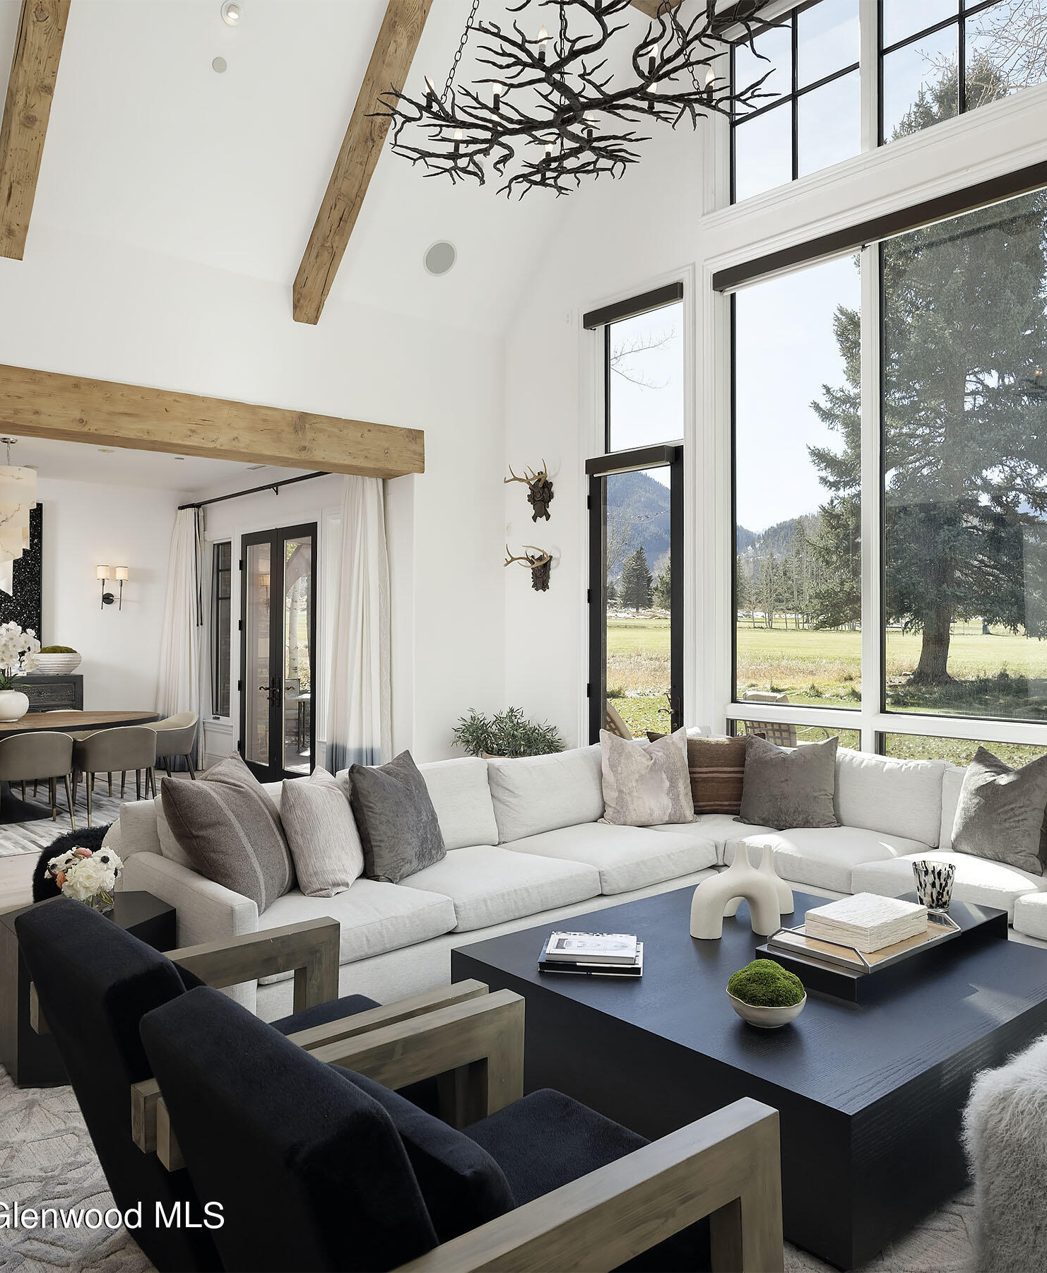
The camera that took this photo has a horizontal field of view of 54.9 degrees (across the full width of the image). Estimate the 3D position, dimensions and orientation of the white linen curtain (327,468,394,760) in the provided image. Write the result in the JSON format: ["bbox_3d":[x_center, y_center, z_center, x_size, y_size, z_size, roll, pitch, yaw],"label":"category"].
[{"bbox_3d":[-1.340,0.033,8.099,0.170,2.720,0.800,0,0,-41],"label":"white linen curtain"}]

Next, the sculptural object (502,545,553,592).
[{"bbox_3d":[0.054,-0.506,7.679,0.230,0.330,0.360,0,1,-41],"label":"sculptural object"}]

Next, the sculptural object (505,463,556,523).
[{"bbox_3d":[0.062,-1.102,7.735,0.240,0.440,0.370,0,0,-41],"label":"sculptural object"}]

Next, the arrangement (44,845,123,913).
[{"bbox_3d":[-1.523,0.839,3.510,0.250,0.240,0.250,0,0,-41],"label":"arrangement"}]

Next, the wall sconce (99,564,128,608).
[{"bbox_3d":[-4.119,-0.500,10.191,0.270,0.450,0.140,0,0,-41],"label":"wall sconce"}]

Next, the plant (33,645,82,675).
[{"bbox_3d":[-4.548,0.236,9.816,0.440,0.280,0.440,0,0,-41],"label":"plant"}]

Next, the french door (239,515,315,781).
[{"bbox_3d":[-2.266,0.206,9.350,0.080,2.400,1.460,0,0,-41],"label":"french door"}]

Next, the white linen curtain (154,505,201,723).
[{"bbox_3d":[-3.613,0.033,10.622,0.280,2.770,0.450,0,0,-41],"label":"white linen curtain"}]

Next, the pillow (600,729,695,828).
[{"bbox_3d":[0.673,0.765,5.450,0.500,0.510,0.170,0,-12,4],"label":"pillow"}]

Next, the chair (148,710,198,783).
[{"bbox_3d":[-3.138,1.045,8.774,0.550,0.755,0.570,0,0,-41],"label":"chair"}]

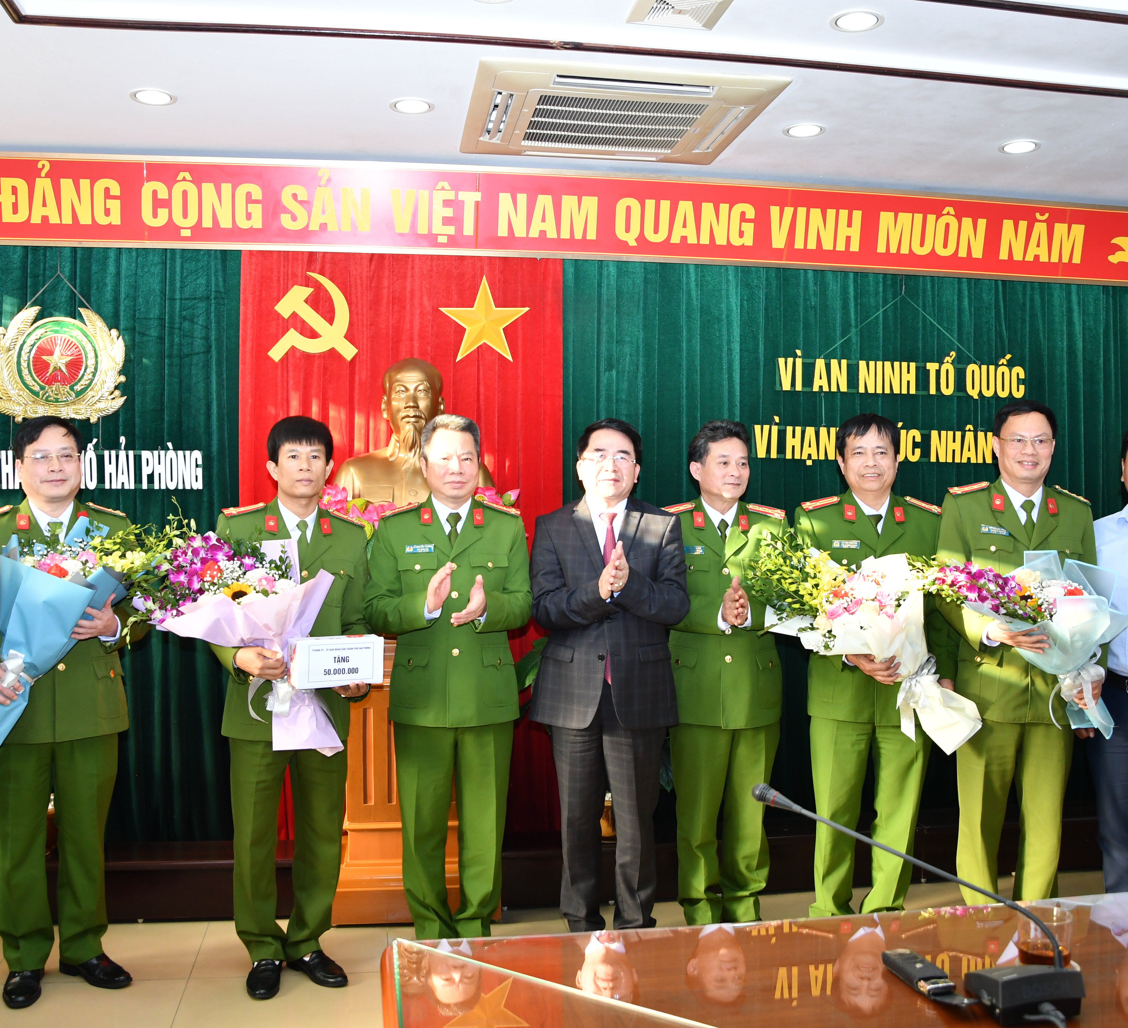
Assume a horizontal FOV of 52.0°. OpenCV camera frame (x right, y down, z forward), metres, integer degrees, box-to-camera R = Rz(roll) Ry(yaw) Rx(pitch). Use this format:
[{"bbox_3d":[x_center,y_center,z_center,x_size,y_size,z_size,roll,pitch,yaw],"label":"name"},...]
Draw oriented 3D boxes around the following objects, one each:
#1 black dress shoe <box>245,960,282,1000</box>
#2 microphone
[{"bbox_3d":[-0.893,1.352,3.485,0.107,0.105,0.285,0,1,-9],"label":"black dress shoe"},{"bbox_3d":[0.460,0.510,1.535,0.410,0.265,0.200,0,0,6],"label":"microphone"}]

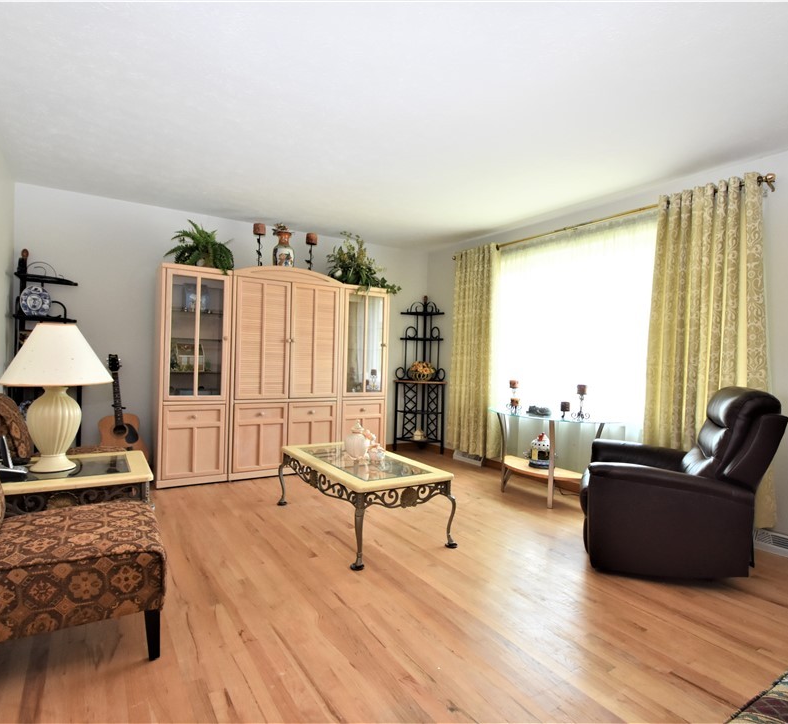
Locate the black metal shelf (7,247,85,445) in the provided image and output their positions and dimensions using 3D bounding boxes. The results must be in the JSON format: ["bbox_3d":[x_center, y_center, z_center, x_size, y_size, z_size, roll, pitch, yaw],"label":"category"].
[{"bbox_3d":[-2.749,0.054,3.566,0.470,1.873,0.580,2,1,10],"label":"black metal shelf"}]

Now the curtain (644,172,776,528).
[{"bbox_3d":[2.088,-0.098,3.033,0.130,2.205,0.820,1,1,-34],"label":"curtain"}]

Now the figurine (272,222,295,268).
[{"bbox_3d":[-1.084,-1.080,4.421,0.220,0.530,0.220,1,1,-34],"label":"figurine"}]

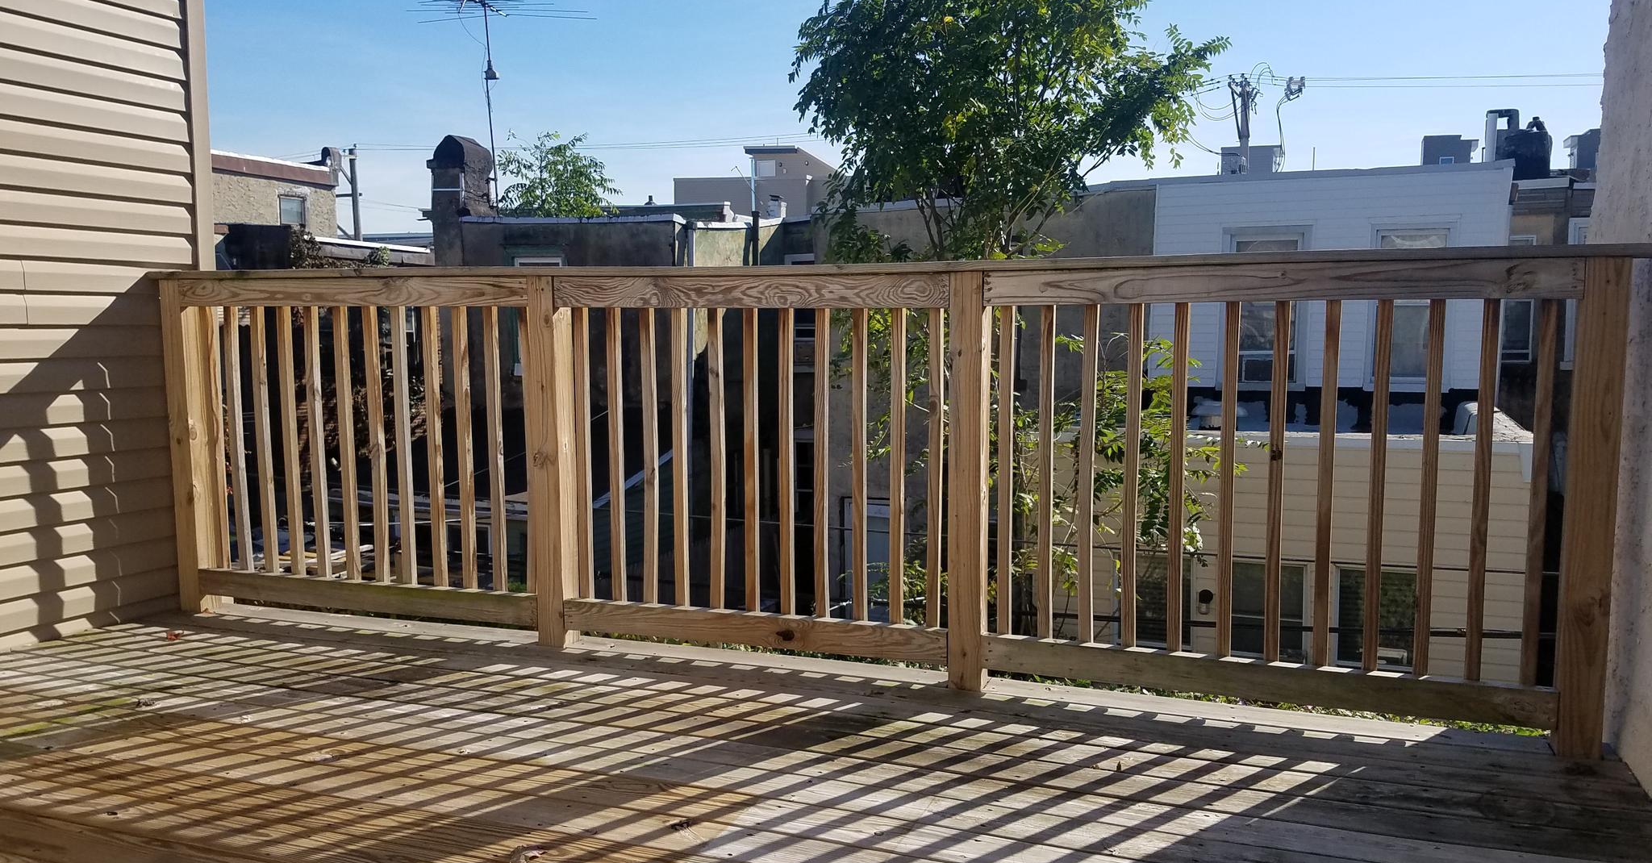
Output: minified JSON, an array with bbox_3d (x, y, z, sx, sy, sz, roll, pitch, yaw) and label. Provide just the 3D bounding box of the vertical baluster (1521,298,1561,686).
[{"bbox_3d":[1.657,0.145,2.878,0.036,0.950,0.036,2,7,20],"label":"vertical baluster"}]

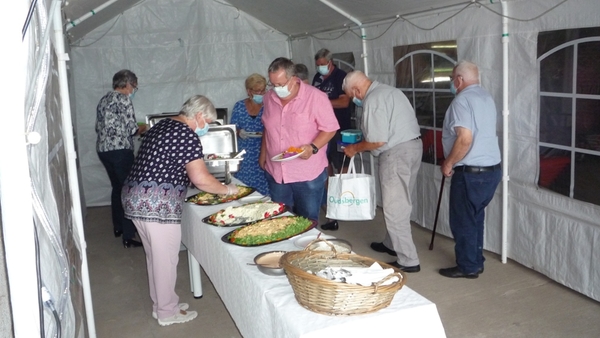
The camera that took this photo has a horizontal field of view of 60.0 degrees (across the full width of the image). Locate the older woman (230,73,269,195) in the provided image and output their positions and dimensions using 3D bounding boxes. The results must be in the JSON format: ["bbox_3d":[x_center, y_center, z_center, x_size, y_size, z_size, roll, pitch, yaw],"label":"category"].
[{"bbox_3d":[-0.434,-0.065,4.750,0.480,1.580,0.420,-5,11,-8],"label":"older woman"}]

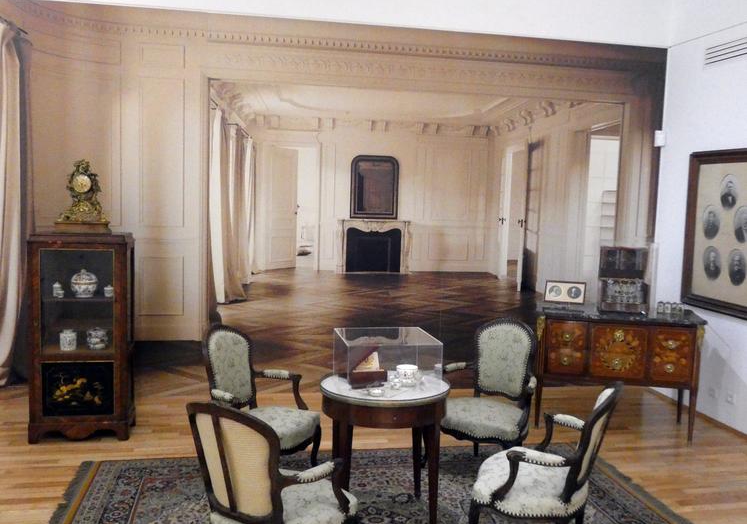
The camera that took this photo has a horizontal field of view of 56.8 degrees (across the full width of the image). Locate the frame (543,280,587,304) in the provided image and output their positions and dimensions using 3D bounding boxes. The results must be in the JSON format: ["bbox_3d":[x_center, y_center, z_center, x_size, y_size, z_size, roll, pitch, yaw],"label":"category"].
[{"bbox_3d":[1.457,0.236,5.250,0.290,0.171,0.025,4,-7,20],"label":"frame"}]

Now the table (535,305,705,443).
[{"bbox_3d":[1.825,0.813,5.256,1.141,0.891,0.538,3,5,14],"label":"table"}]

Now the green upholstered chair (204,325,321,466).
[{"bbox_3d":[-0.662,0.843,3.970,0.570,0.935,0.630,4,6,27],"label":"green upholstered chair"}]

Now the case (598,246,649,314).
[{"bbox_3d":[1.893,0.135,5.218,0.325,0.470,0.260,3,5,14],"label":"case"}]

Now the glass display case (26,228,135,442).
[{"bbox_3d":[-1.980,0.508,4.728,0.632,1.382,0.308,1,5,-10],"label":"glass display case"}]

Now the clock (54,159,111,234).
[{"bbox_3d":[-1.959,-0.430,4.656,0.350,0.500,0.170,1,5,-10],"label":"clock"}]

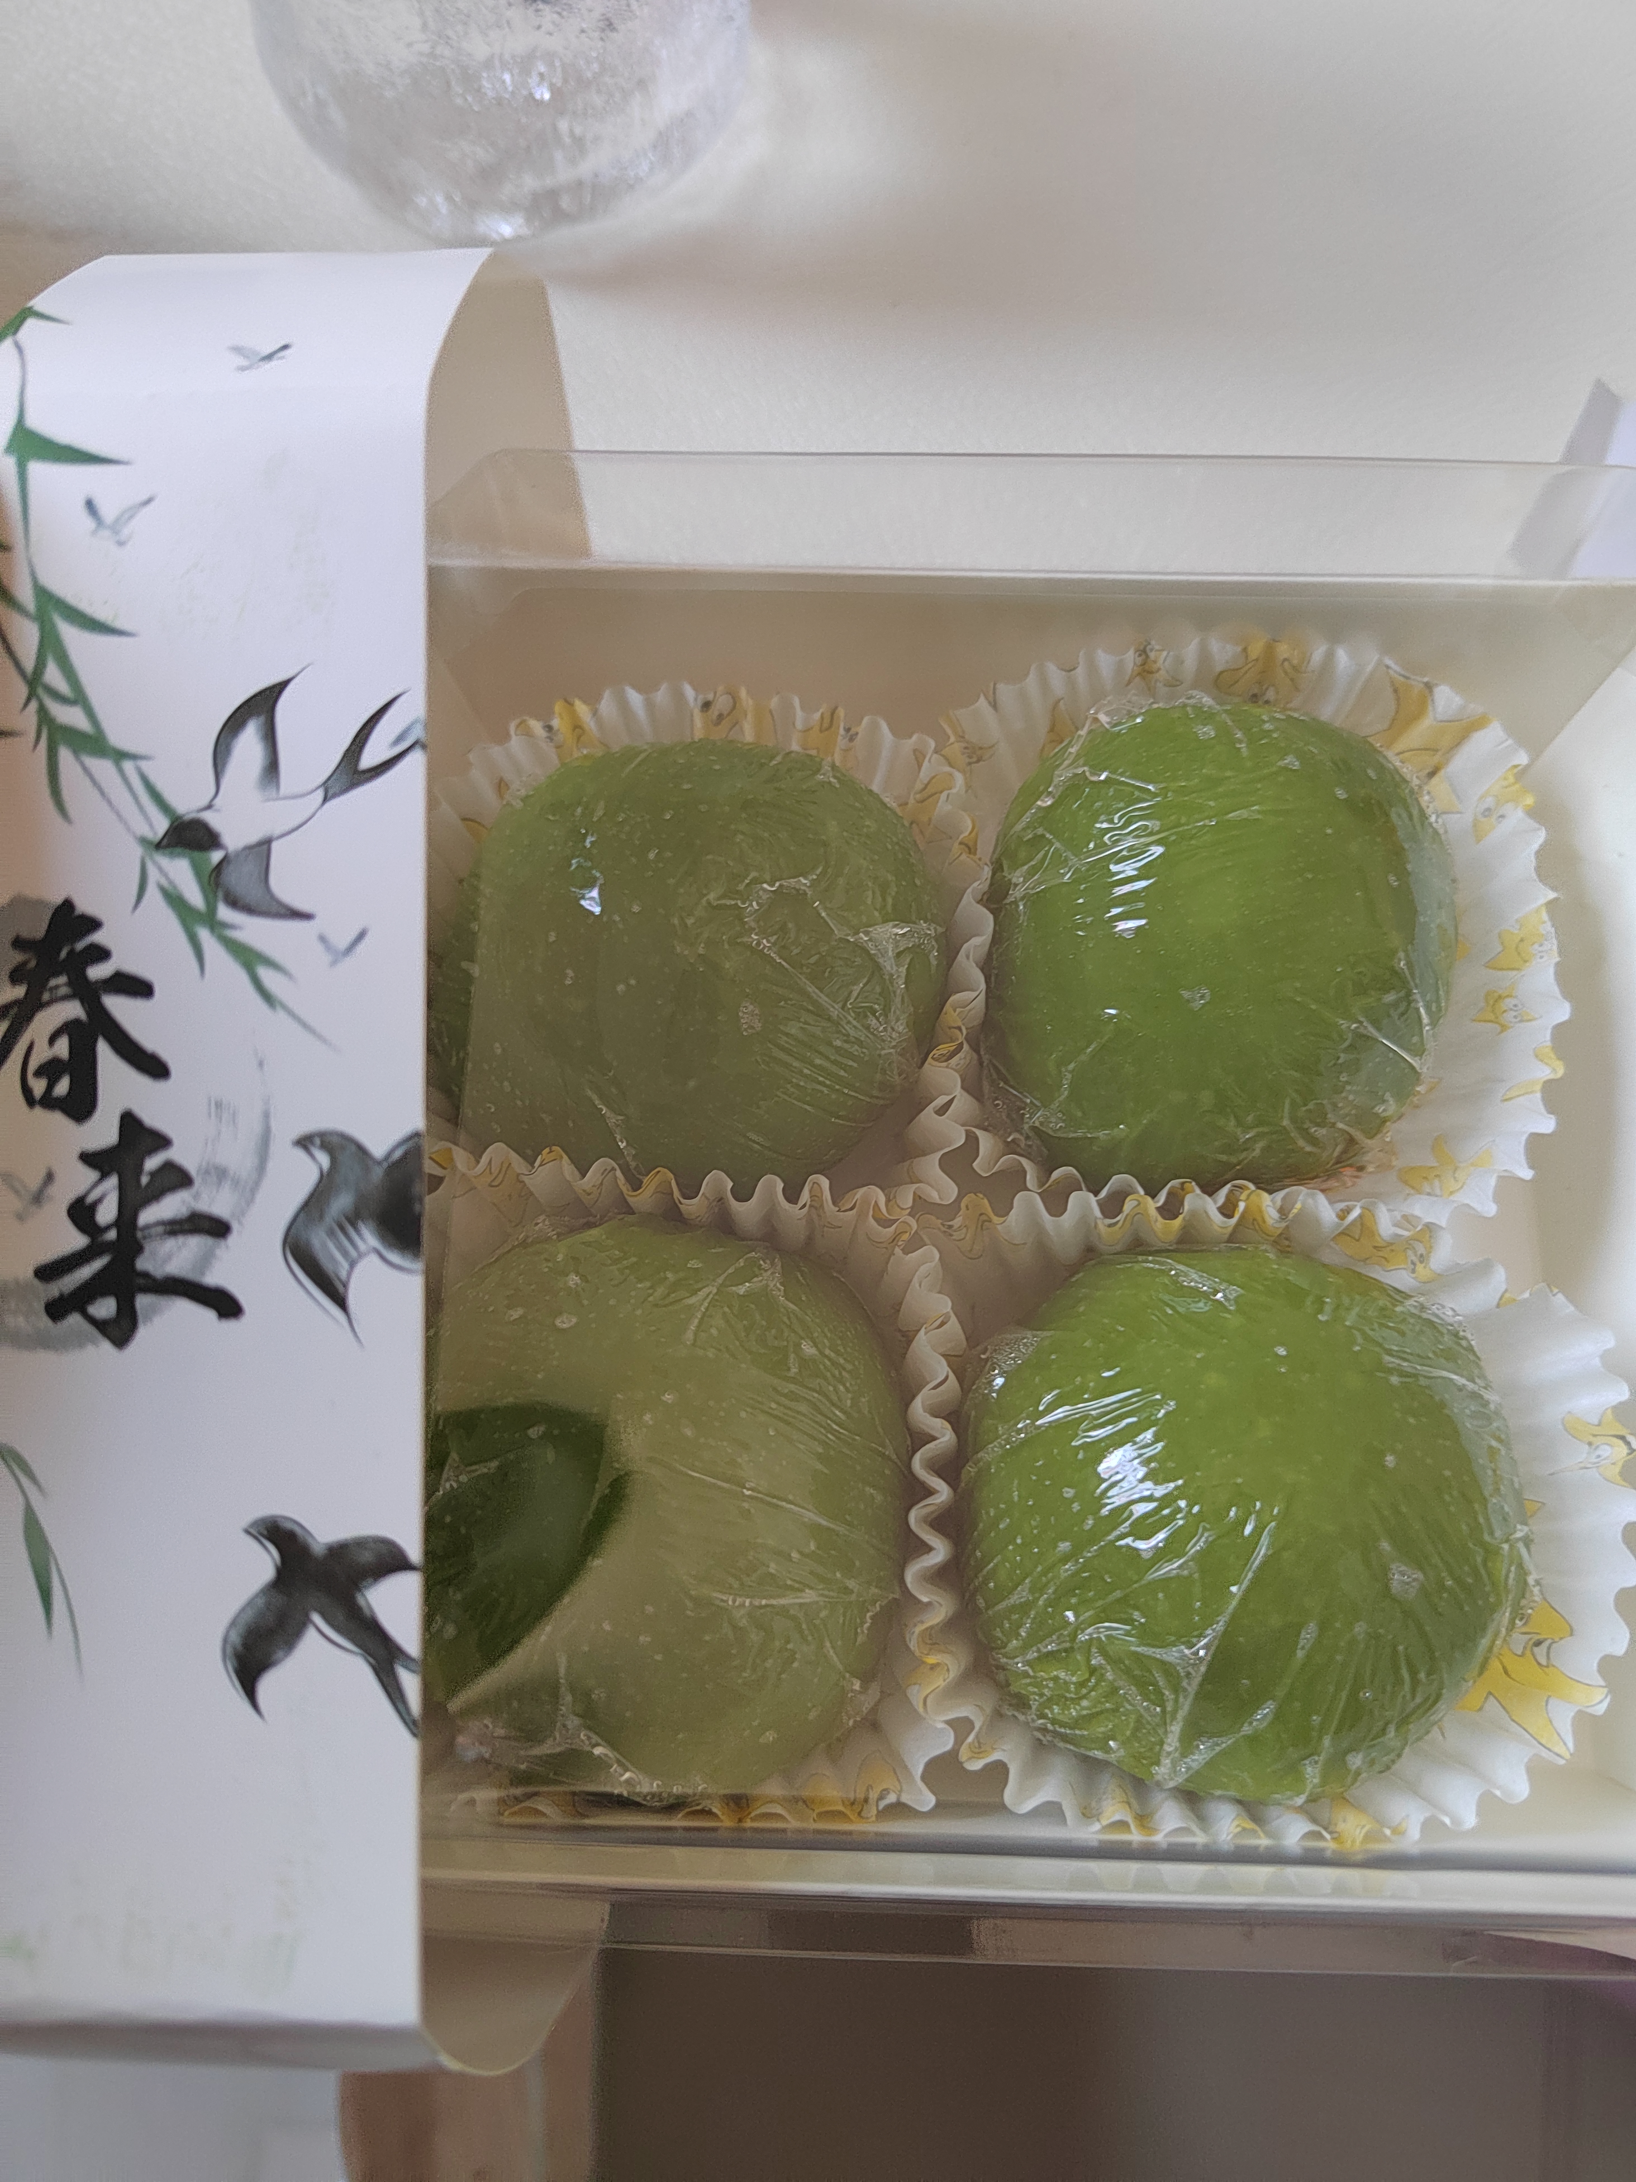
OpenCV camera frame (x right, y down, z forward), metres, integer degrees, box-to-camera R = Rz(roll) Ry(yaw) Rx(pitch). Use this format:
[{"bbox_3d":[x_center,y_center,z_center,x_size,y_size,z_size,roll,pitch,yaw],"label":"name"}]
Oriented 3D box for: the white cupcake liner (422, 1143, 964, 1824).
[{"bbox_3d":[-0.016,0.043,0.158,0.062,0.034,0.063,1,76,1],"label":"white cupcake liner"}]

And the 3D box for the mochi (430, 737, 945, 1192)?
[{"bbox_3d":[-0.015,-0.015,0.168,0.059,0.042,0.053,1,76,1],"label":"mochi"}]

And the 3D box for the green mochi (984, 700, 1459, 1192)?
[{"bbox_3d":[0.046,-0.017,0.167,0.053,0.042,0.057,1,76,1],"label":"green mochi"}]

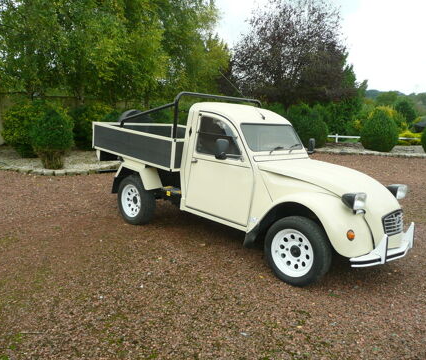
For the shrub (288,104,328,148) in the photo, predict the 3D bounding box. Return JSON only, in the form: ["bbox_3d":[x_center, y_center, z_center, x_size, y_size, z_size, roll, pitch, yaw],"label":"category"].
[{"bbox_3d":[4.455,-2.563,18.600,2.019,2.108,2.019,4,9,13],"label":"shrub"}]

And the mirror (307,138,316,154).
[{"bbox_3d":[1.216,-0.413,4.793,0.070,0.190,0.125,9,11,33],"label":"mirror"}]

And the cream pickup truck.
[{"bbox_3d":[0.232,-0.162,4.680,1.600,1.680,4.060,-6,13,-45],"label":"cream pickup truck"}]

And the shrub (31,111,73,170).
[{"bbox_3d":[-3.918,-0.998,9.450,1.073,1.460,1.073,-2,10,-22],"label":"shrub"}]

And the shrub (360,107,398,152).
[{"bbox_3d":[7.470,-2.258,17.500,1.700,2.019,1.700,6,10,22],"label":"shrub"}]

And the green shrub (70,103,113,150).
[{"bbox_3d":[-4.456,-1.961,14.300,1.624,1.786,1.624,-1,10,-17],"label":"green shrub"}]

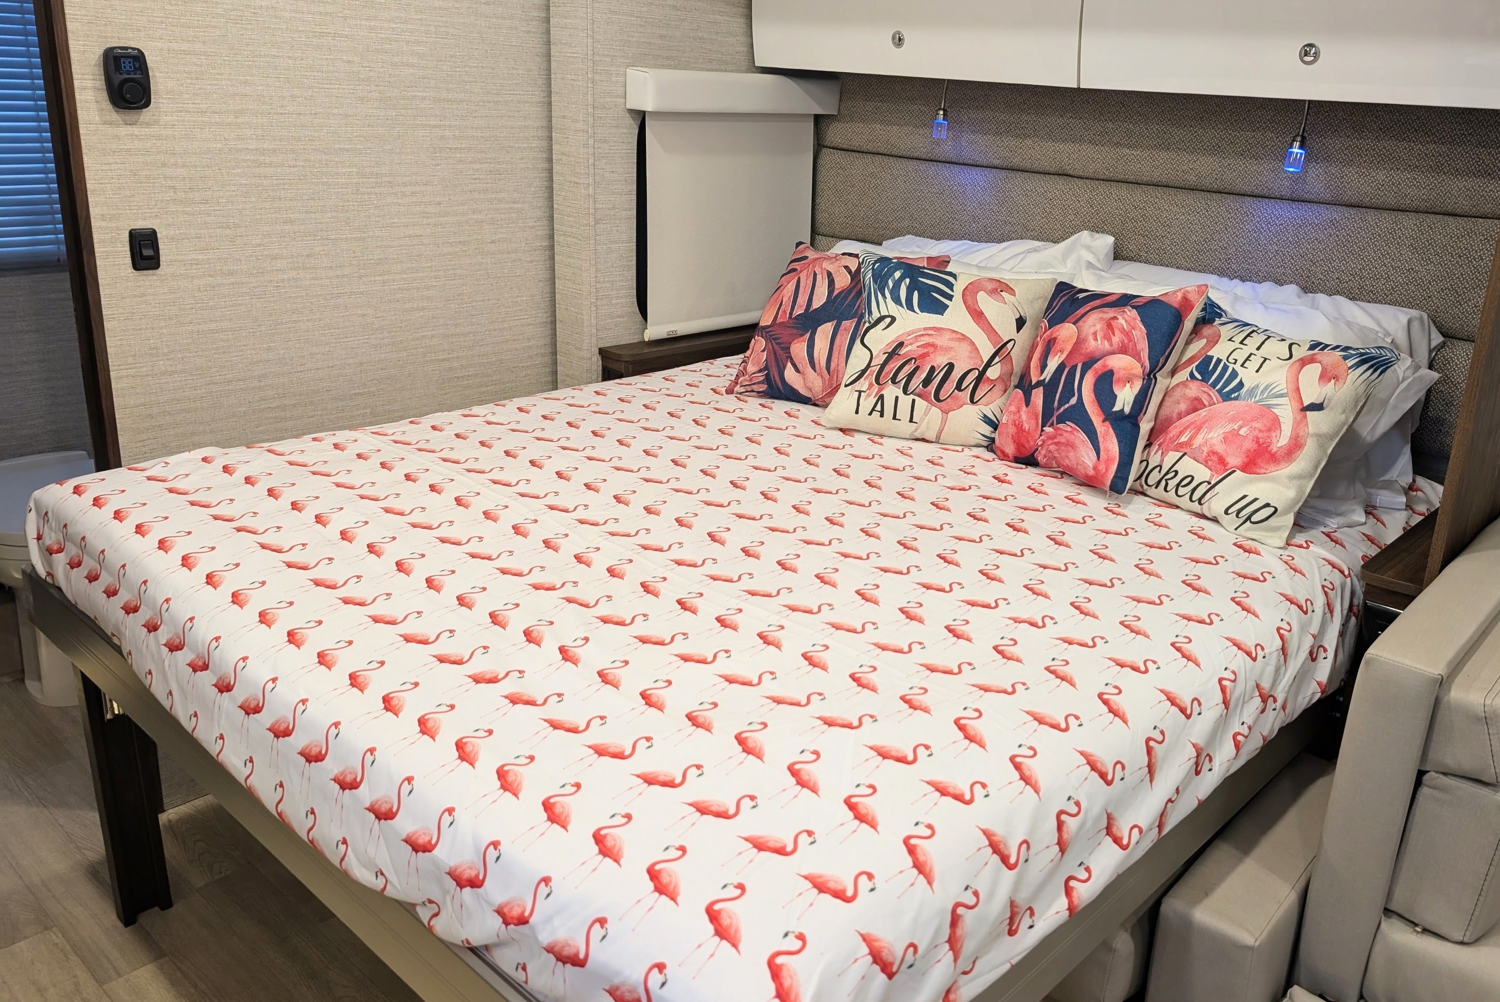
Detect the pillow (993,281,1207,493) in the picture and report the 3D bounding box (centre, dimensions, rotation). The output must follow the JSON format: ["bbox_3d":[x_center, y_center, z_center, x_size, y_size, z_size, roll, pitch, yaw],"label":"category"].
[{"bbox_3d":[0.717,-0.259,2.200,0.130,0.420,0.410,20,4,-33],"label":"pillow"}]

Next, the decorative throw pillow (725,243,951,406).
[{"bbox_3d":[0.215,-0.415,2.500,0.420,0.420,0.130,15,-15,37],"label":"decorative throw pillow"}]

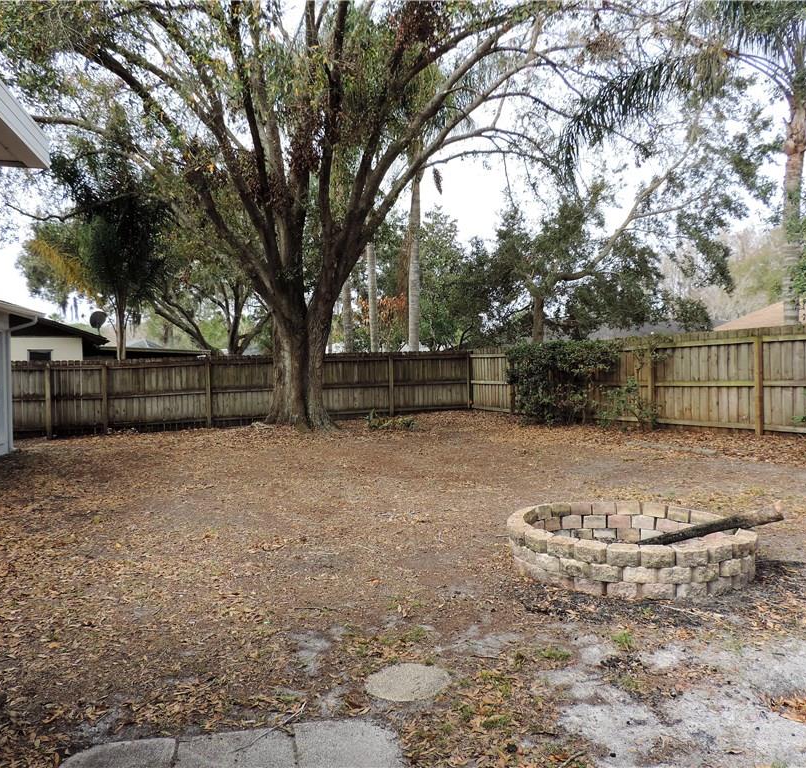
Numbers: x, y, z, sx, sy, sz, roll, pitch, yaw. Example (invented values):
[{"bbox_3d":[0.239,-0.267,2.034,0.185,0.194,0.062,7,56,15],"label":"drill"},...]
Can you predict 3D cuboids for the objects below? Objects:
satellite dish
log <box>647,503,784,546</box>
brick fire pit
[{"bbox_3d":[-9.451,-1.937,22.000,0.360,0.660,0.570,0,1,45],"label":"satellite dish"},{"bbox_3d":[2.144,1.052,5.096,1.060,0.105,0.105,-25,-11,29],"label":"log"},{"bbox_3d":[1.622,1.149,5.141,1.700,0.300,1.660,-1,1,0],"label":"brick fire pit"}]

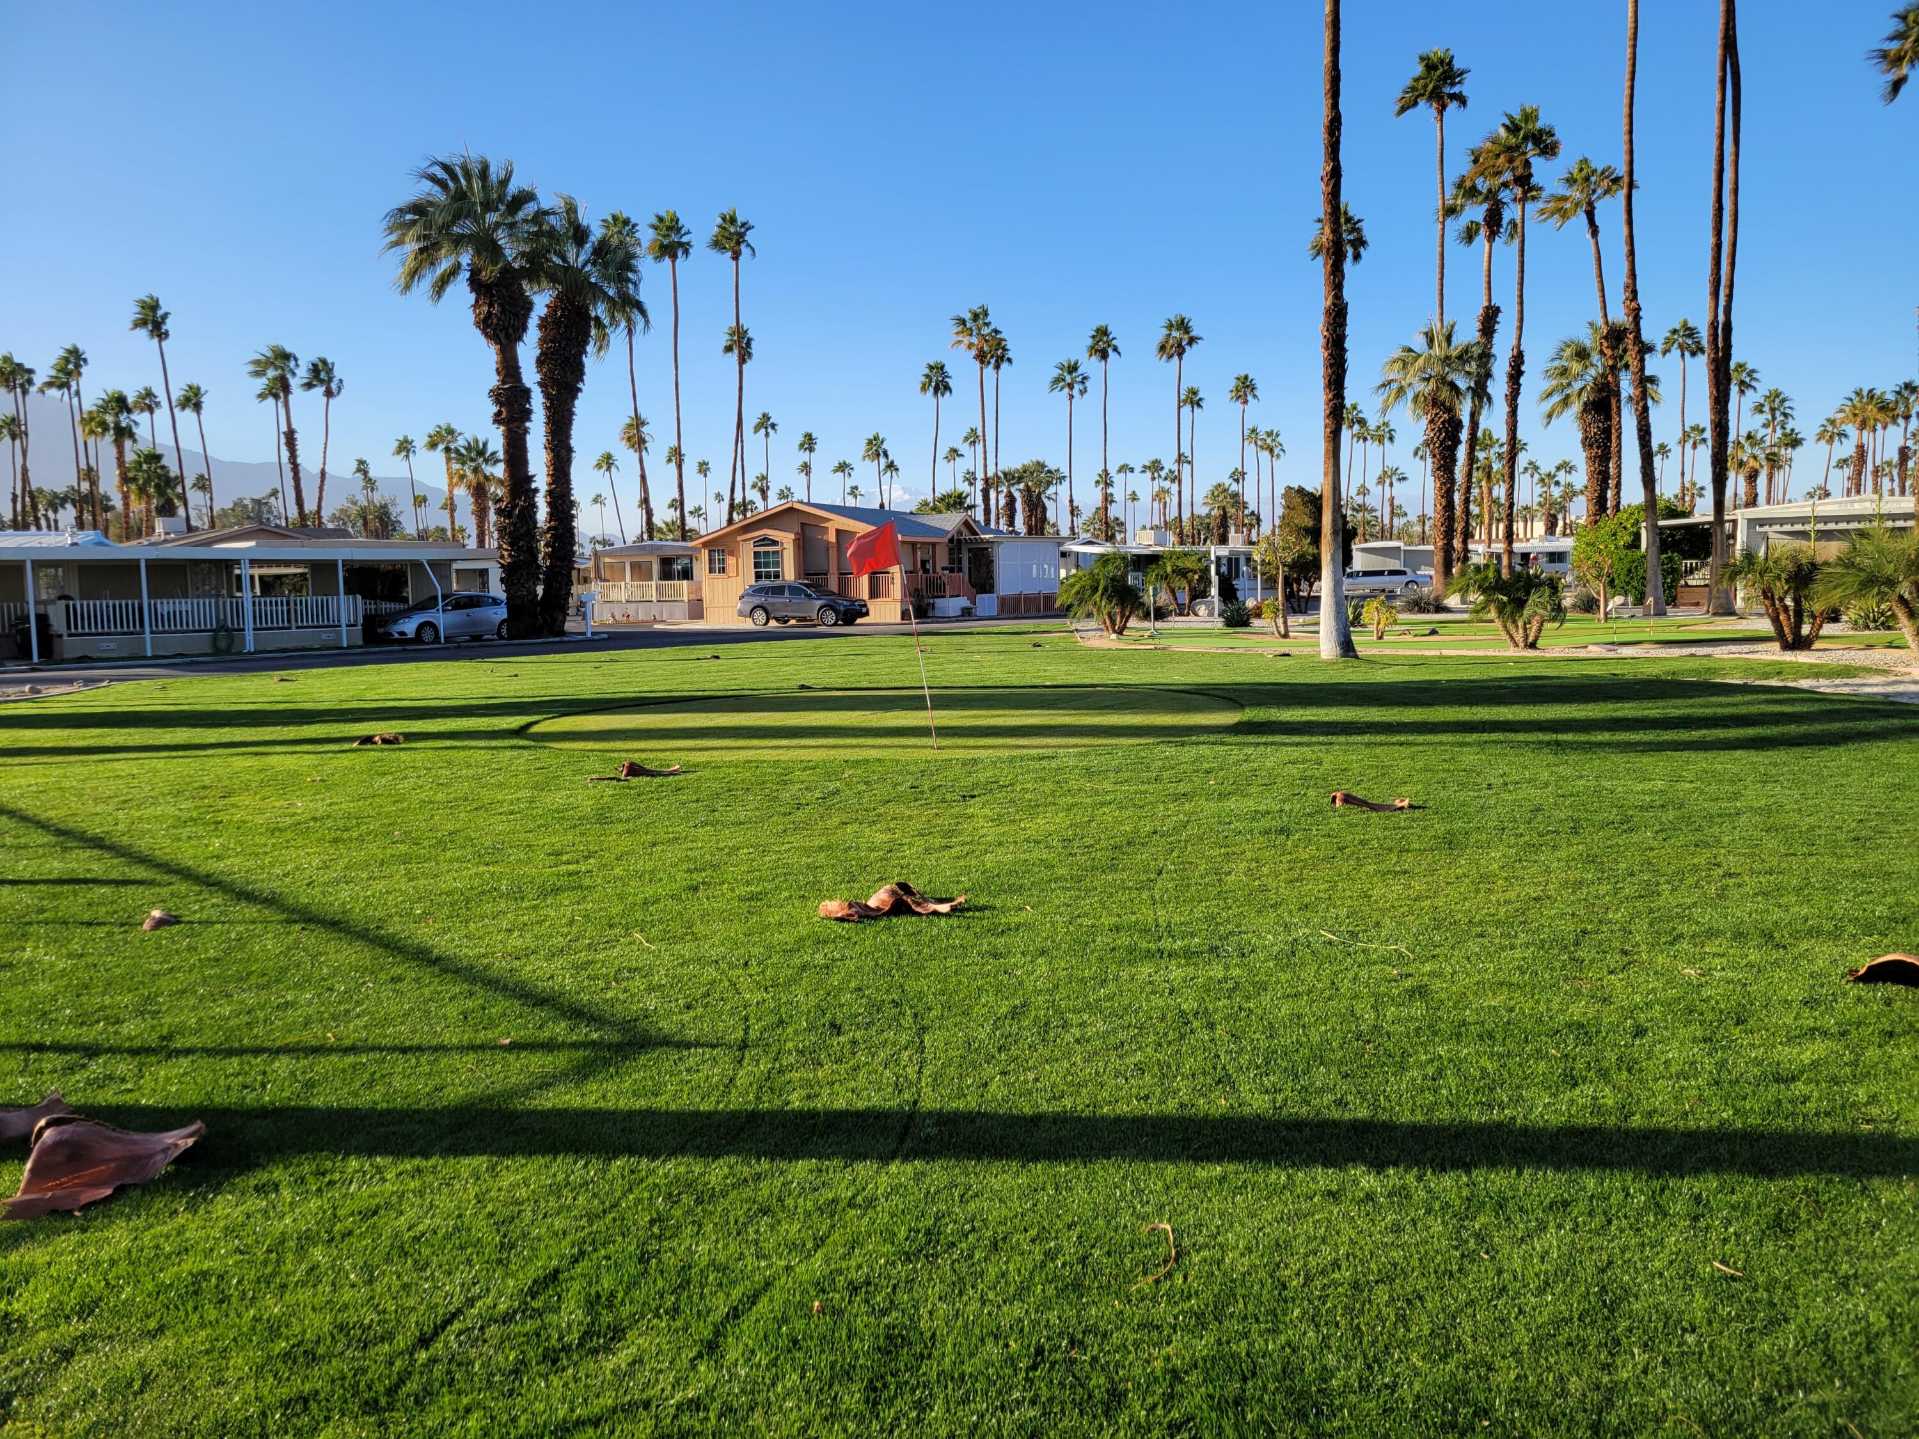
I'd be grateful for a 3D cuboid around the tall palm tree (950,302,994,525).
[{"bbox_3d":[0.780,-16.128,88.864,2.800,18.260,2.800,-1,5,0],"label":"tall palm tree"}]

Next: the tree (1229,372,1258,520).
[{"bbox_3d":[27.053,-22.420,136.829,2.710,20.410,2.800,0,6,11],"label":"tree"}]

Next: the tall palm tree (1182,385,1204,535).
[{"bbox_3d":[24.132,-23.790,148.450,2.200,21.080,2.400,-1,5,9],"label":"tall palm tree"}]

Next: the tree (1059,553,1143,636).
[{"bbox_3d":[3.663,-3.219,37.285,2.160,2.110,2.100,-1,5,6],"label":"tree"}]

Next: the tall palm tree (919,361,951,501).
[{"bbox_3d":[-2.214,-21.530,129.028,2.900,20.810,2.900,-1,6,-1],"label":"tall palm tree"}]

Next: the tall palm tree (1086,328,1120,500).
[{"bbox_3d":[11.464,-20.254,113.038,2.800,20.995,2.800,0,6,6],"label":"tall palm tree"}]

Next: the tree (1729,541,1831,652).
[{"bbox_3d":[15.757,-2.350,27.503,1.900,2.018,1.900,2,6,30],"label":"tree"}]

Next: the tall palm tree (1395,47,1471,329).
[{"bbox_3d":[20.193,-16.520,61.702,3.200,23.586,3.200,-1,5,0],"label":"tall palm tree"}]

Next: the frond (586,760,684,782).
[{"bbox_3d":[-2.668,0.410,11.837,0.760,0.130,0.280,-1,6,0],"label":"frond"}]

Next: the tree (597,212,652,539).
[{"bbox_3d":[-19.551,-17.870,84.678,3.200,23.217,3.200,-1,5,0],"label":"tree"}]

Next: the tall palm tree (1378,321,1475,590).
[{"bbox_3d":[25.669,-13.694,77.294,5.700,14.822,5.700,1,6,18],"label":"tall palm tree"}]

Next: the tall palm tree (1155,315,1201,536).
[{"bbox_3d":[15.523,-18.460,102.065,3.200,19.970,3.200,0,5,9],"label":"tall palm tree"}]

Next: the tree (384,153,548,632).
[{"bbox_3d":[-14.632,-9.927,44.730,5.400,14.778,5.300,-3,6,-18],"label":"tree"}]

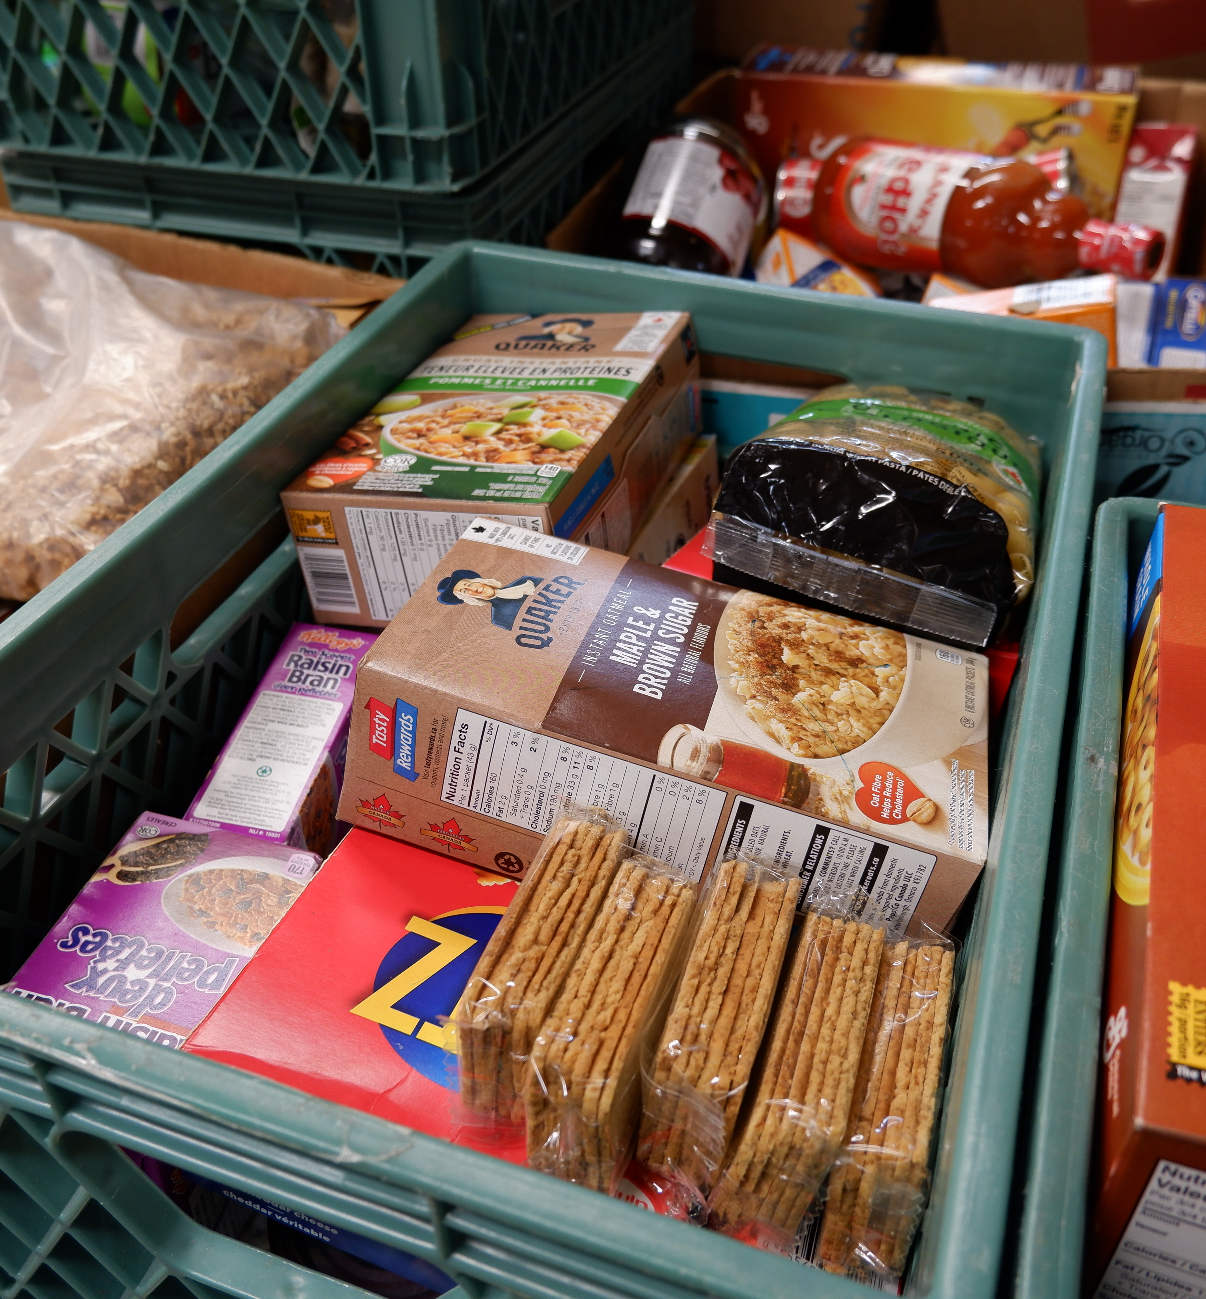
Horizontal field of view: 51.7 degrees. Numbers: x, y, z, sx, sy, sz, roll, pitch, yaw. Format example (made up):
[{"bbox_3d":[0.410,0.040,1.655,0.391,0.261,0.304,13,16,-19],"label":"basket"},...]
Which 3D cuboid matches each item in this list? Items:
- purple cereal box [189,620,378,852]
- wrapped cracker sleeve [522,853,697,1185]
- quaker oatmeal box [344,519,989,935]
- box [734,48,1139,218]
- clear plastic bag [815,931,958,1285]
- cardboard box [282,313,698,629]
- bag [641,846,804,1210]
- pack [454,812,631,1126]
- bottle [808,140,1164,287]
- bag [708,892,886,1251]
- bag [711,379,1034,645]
[{"bbox_3d":[-0.127,0.055,0.518,0.038,0.072,0.112,10,43,4],"label":"purple cereal box"},{"bbox_3d":[0.003,0.106,0.358,0.023,0.046,0.079,17,41,13],"label":"wrapped cracker sleeve"},{"bbox_3d":[0.026,0.030,0.424,0.193,0.062,0.111,16,34,7],"label":"quaker oatmeal box"},{"bbox_3d":[0.232,-0.329,0.933,0.267,0.190,0.070,9,38,12],"label":"box"},{"bbox_3d":[0.079,0.124,0.341,0.023,0.046,0.079,10,38,15],"label":"clear plastic bag"},{"bbox_3d":[-0.038,-0.084,0.546,0.111,0.059,0.192,5,35,19],"label":"cardboard box"},{"bbox_3d":[0.033,0.103,0.344,0.023,0.046,0.079,16,41,9],"label":"bag"},{"bbox_3d":[-0.017,0.094,0.367,0.023,0.046,0.079,17,48,13],"label":"pack"},{"bbox_3d":[0.212,-0.239,0.695,0.195,0.062,0.062,28,27,37],"label":"bottle"},{"bbox_3d":[0.056,0.119,0.349,0.023,0.046,0.079,17,43,11],"label":"bag"},{"bbox_3d":[0.119,-0.068,0.516,0.110,0.062,0.165,18,24,13],"label":"bag"}]

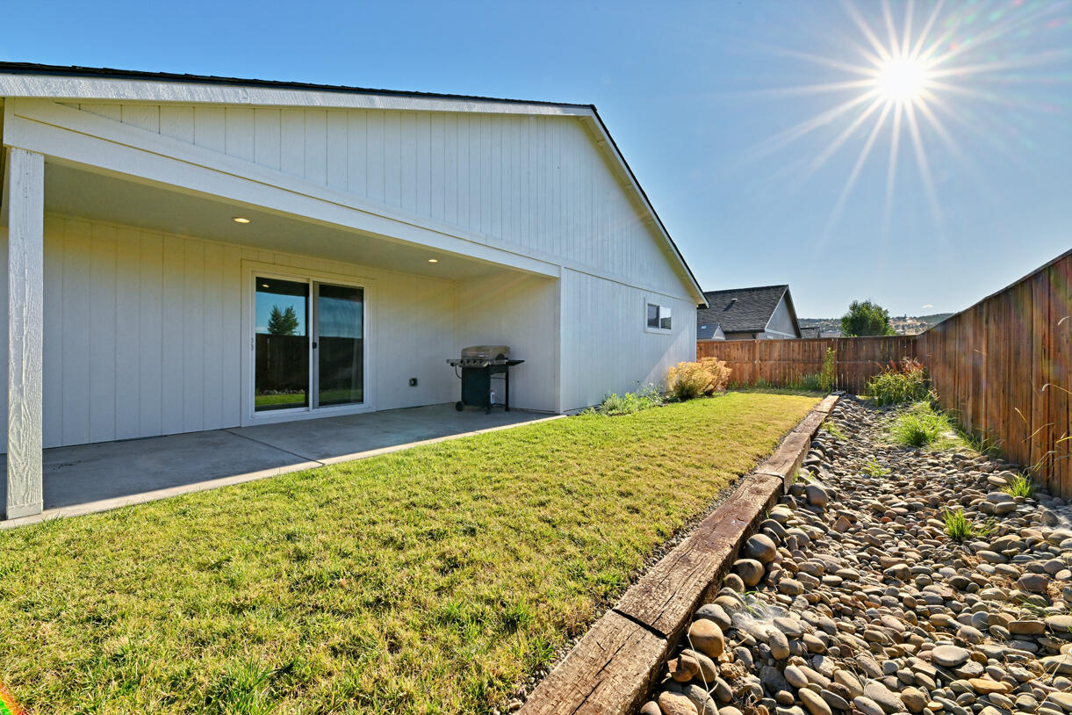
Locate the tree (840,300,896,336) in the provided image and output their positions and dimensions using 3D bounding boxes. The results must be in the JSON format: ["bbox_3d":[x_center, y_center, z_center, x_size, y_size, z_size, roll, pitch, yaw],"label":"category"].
[{"bbox_3d":[25.476,-1.616,32.000,3.700,5.732,3.700,0,0,0],"label":"tree"}]

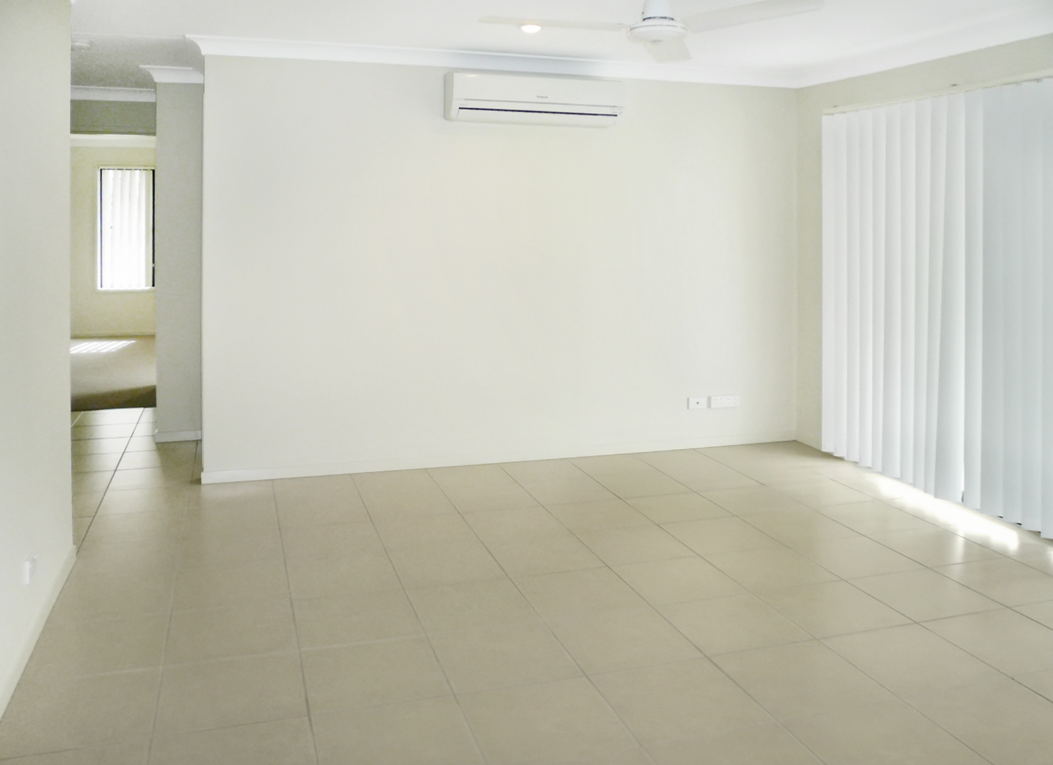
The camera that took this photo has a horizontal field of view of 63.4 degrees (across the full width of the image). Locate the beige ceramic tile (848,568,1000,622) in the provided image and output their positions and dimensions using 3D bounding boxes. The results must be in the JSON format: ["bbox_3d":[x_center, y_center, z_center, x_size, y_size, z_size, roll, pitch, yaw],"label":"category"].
[{"bbox_3d":[1.653,0.875,3.548,0.450,0.012,0.450,-2,10,-18],"label":"beige ceramic tile"}]

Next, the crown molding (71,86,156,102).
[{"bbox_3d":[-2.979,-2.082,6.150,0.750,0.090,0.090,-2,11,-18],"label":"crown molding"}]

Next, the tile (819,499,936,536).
[{"bbox_3d":[1.864,0.729,4.579,0.455,0.010,0.445,-2,11,-18],"label":"tile"}]

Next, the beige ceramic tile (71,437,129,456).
[{"bbox_3d":[-2.847,0.425,5.572,0.432,0.012,0.423,-2,11,-18],"label":"beige ceramic tile"}]

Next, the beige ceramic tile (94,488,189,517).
[{"bbox_3d":[-1.925,0.603,4.293,0.430,0.010,0.405,-2,11,-18],"label":"beige ceramic tile"}]

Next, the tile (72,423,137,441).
[{"bbox_3d":[-3.080,0.360,6.173,0.455,0.010,0.445,-3,11,-19],"label":"tile"}]

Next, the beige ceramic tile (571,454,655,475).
[{"bbox_3d":[0.506,0.490,5.071,0.420,0.010,0.410,-2,10,-18],"label":"beige ceramic tile"}]

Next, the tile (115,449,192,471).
[{"bbox_3d":[-2.174,0.456,5.033,0.420,0.010,0.410,-2,10,-18],"label":"tile"}]

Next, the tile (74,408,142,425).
[{"bbox_3d":[-3.211,0.290,6.587,0.450,0.012,0.450,-2,10,-18],"label":"tile"}]

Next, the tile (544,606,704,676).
[{"bbox_3d":[0.329,0.886,2.949,0.430,0.010,0.405,-2,11,-18],"label":"tile"}]

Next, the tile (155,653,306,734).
[{"bbox_3d":[-0.959,1.009,2.784,0.455,0.010,0.445,-3,11,-19],"label":"tile"}]

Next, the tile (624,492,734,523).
[{"bbox_3d":[0.825,0.678,4.656,0.450,0.012,0.450,-2,10,-18],"label":"tile"}]

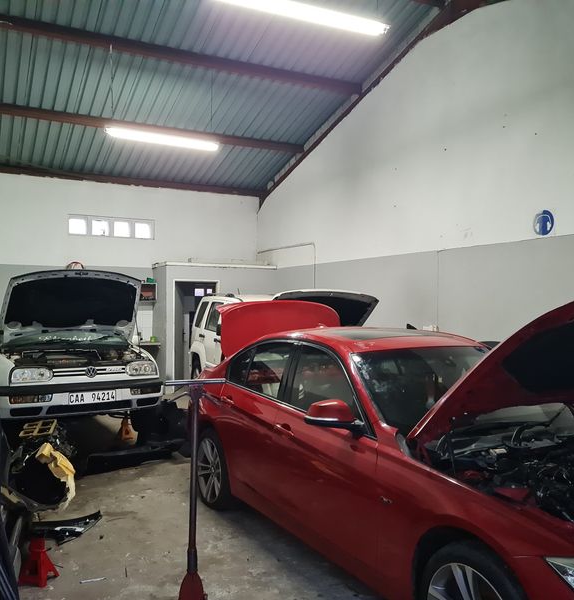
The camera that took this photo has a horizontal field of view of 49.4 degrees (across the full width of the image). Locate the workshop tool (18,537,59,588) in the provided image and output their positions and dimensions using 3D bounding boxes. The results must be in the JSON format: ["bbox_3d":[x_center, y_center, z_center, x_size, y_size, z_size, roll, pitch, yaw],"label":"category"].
[{"bbox_3d":[-1.414,1.483,3.574,0.165,0.260,0.160,0,-1,4],"label":"workshop tool"}]

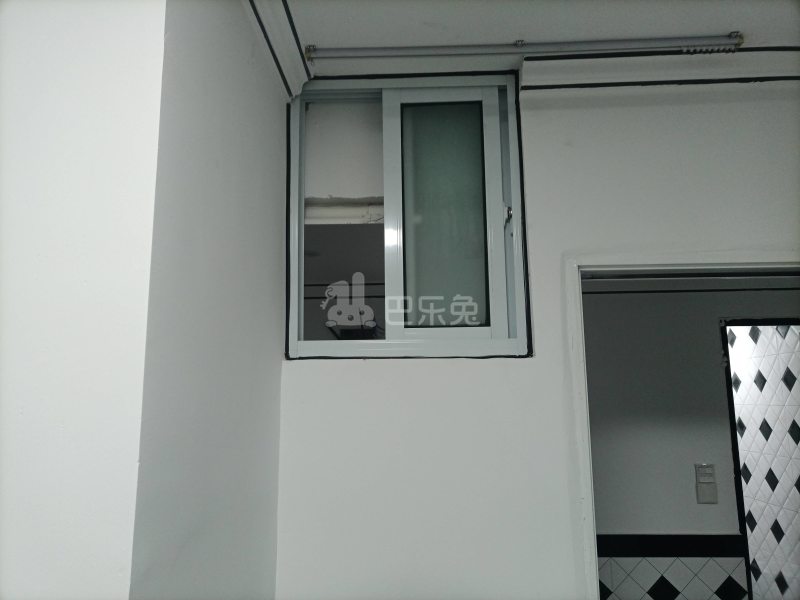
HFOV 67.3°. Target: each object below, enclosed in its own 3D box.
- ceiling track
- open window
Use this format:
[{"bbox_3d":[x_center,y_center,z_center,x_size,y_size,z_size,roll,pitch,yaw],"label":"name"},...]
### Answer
[{"bbox_3d":[0.322,-0.667,1.592,1.151,0.028,0.030,-1,-9,2],"label":"ceiling track"},{"bbox_3d":[0.016,-0.235,1.665,0.630,0.790,0.090,-1,-9,2],"label":"open window"}]

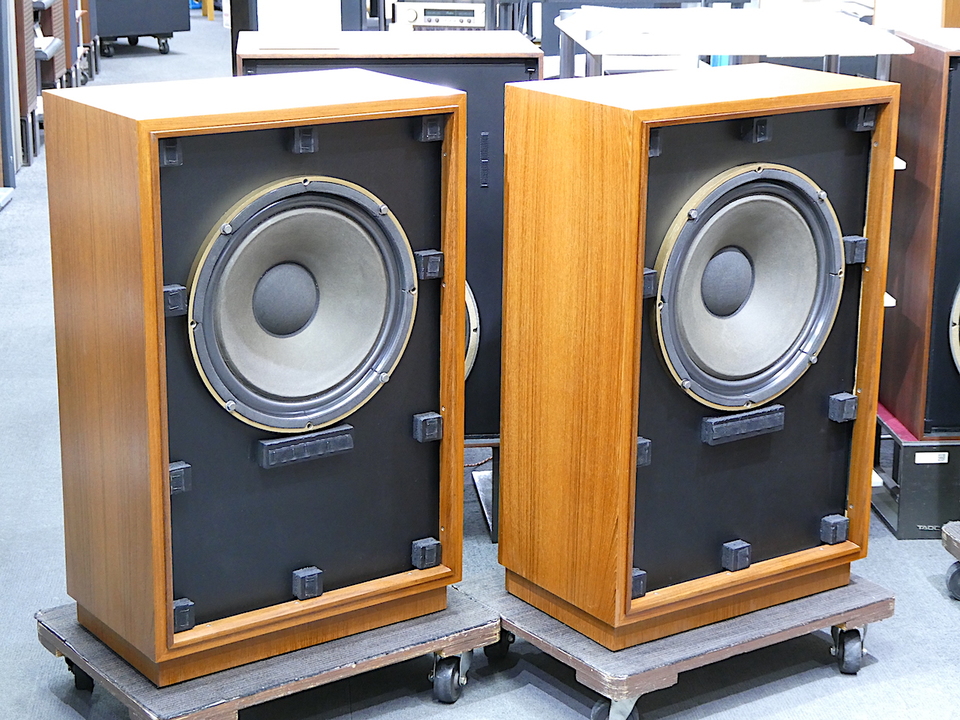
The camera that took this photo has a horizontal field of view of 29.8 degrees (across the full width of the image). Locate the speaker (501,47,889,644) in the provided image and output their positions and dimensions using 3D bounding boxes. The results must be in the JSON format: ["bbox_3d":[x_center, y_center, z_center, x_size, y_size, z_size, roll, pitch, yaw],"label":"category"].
[{"bbox_3d":[0.349,-0.022,2.934,0.545,0.848,0.312,-10,19,-33],"label":"speaker"}]

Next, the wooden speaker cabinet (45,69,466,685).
[{"bbox_3d":[-0.338,0.009,2.808,0.545,0.848,0.312,-11,20,-34],"label":"wooden speaker cabinet"}]

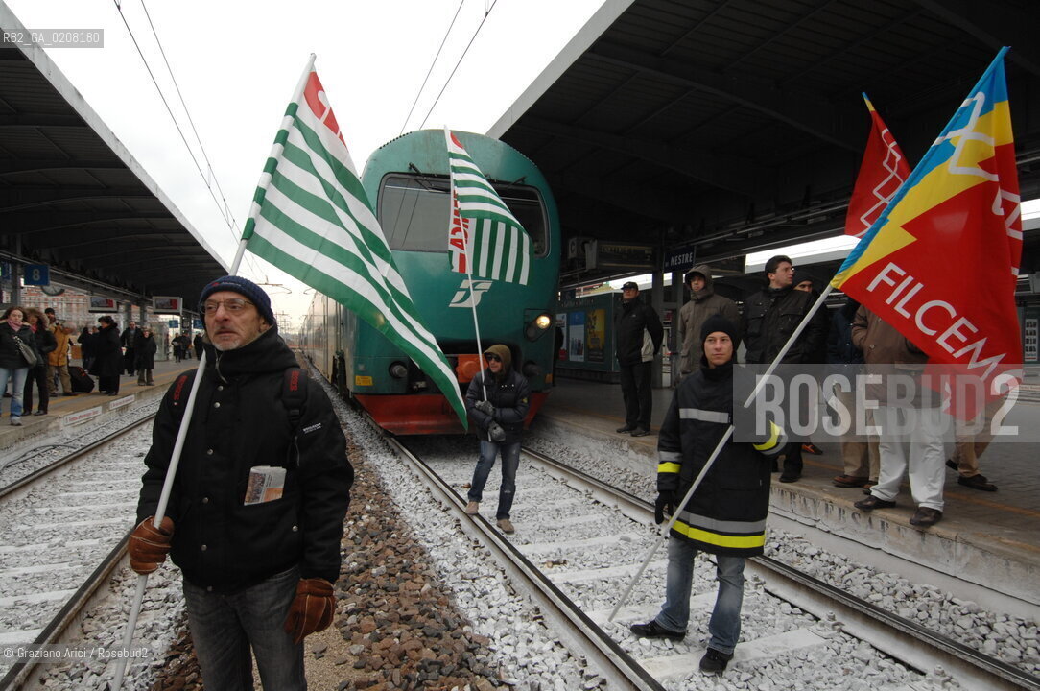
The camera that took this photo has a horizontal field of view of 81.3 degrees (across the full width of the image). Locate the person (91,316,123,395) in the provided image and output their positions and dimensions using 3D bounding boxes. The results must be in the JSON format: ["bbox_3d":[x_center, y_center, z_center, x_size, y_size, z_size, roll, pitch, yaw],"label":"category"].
[{"bbox_3d":[-8.861,0.216,13.000,0.520,1.710,0.520,0,0,-40],"label":"person"}]

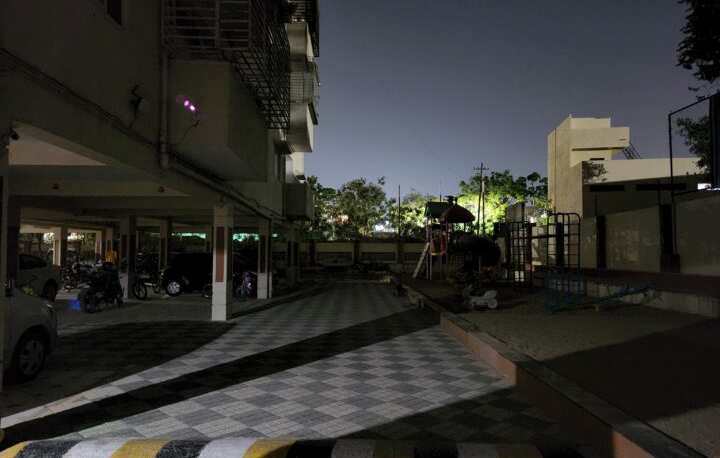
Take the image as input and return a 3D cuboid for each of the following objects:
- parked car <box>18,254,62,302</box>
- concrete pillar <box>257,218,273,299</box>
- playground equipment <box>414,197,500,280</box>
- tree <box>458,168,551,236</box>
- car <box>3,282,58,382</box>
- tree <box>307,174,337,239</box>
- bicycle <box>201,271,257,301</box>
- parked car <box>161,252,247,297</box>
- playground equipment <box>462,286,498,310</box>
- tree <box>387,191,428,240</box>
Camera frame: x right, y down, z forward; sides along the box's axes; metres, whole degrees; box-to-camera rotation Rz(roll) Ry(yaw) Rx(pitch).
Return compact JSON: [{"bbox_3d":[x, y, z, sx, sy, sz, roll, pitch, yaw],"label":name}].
[{"bbox_3d":[-9.871,1.330,12.864,1.700,1.480,4.000,1,-3,-1],"label":"parked car"},{"bbox_3d":[-3.383,1.042,17.011,0.350,2.860,0.580,0,-3,-1],"label":"concrete pillar"},{"bbox_3d":[4.763,0.696,24.688,4.300,4.000,3.000,0,-3,-1],"label":"playground equipment"},{"bbox_3d":[10.838,-0.487,35.787,6.600,7.990,6.600,1,-3,-1],"label":"tree"},{"bbox_3d":[-4.510,0.895,4.204,1.700,1.520,3.900,1,-3,-1],"label":"car"},{"bbox_3d":[-2.922,-0.293,34.806,3.300,7.250,3.300,1,-3,-1],"label":"tree"},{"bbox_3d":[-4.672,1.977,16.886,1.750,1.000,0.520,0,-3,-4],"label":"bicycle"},{"bbox_3d":[-4.997,1.582,17.031,3.700,1.500,1.660,1,-3,-1],"label":"parked car"},{"bbox_3d":[2.869,1.636,11.560,0.870,0.580,0.360,1,-3,-7],"label":"playground equipment"},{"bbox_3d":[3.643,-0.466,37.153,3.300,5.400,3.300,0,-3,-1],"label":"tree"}]

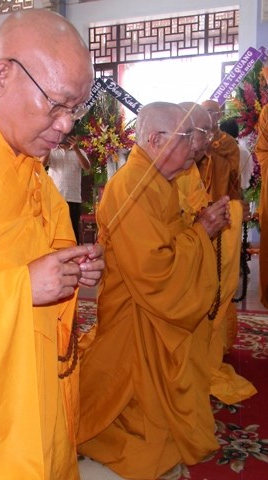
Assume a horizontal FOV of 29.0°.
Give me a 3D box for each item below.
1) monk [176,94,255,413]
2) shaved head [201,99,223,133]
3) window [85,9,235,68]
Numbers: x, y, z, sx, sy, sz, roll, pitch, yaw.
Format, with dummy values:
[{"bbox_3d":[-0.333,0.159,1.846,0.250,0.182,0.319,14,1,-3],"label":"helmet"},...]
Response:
[{"bbox_3d":[0.201,0.061,2.119,0.720,1.200,0.580,1,6,18],"label":"monk"},{"bbox_3d":[0.368,-0.618,2.700,0.200,0.230,0.165,18,15,32],"label":"shaved head"},{"bbox_3d":[0.453,-2.914,7.450,2.280,0.620,0.080,2,7,20],"label":"window"}]

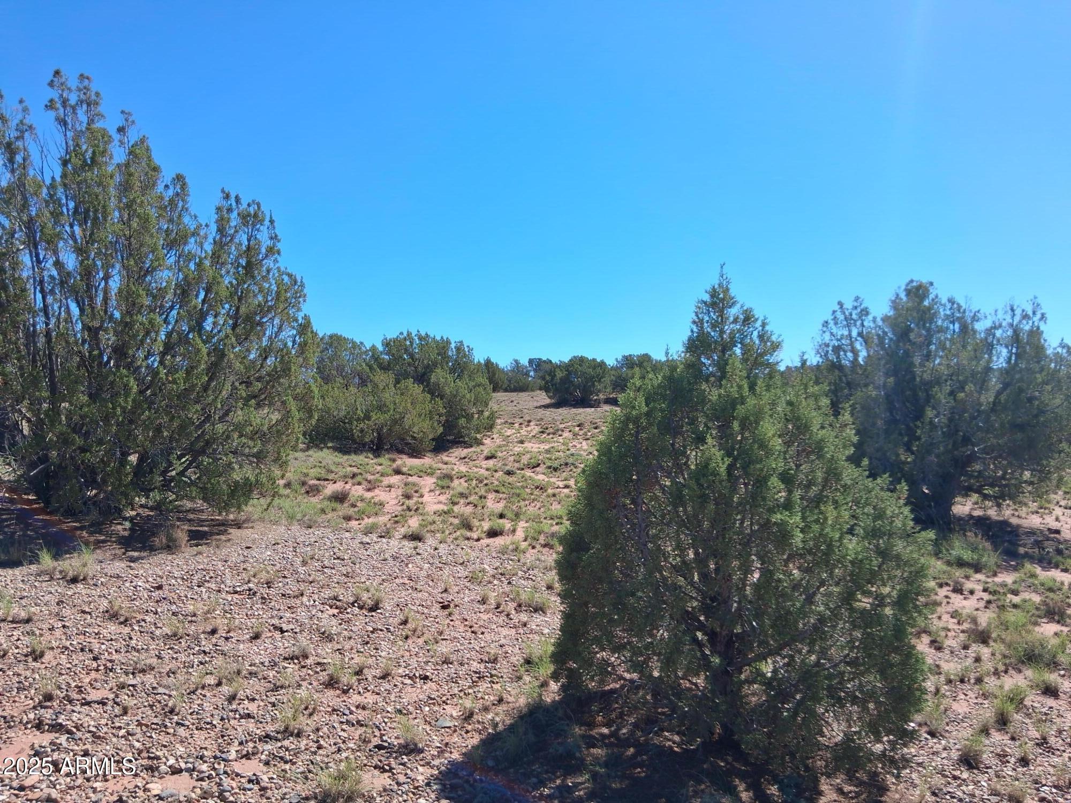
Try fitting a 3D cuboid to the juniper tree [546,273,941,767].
[{"bbox_3d":[0.970,0.500,3.750,1.750,2.200,1.700,0,1,0],"label":"juniper tree"}]

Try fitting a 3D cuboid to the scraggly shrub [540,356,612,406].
[{"bbox_3d":[2.100,-1.100,41.000,3.650,2.600,3.400,0,1,0],"label":"scraggly shrub"}]

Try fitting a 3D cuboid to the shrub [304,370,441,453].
[{"bbox_3d":[-3.600,0.270,18.000,3.100,1.900,2.700,0,1,0],"label":"shrub"}]

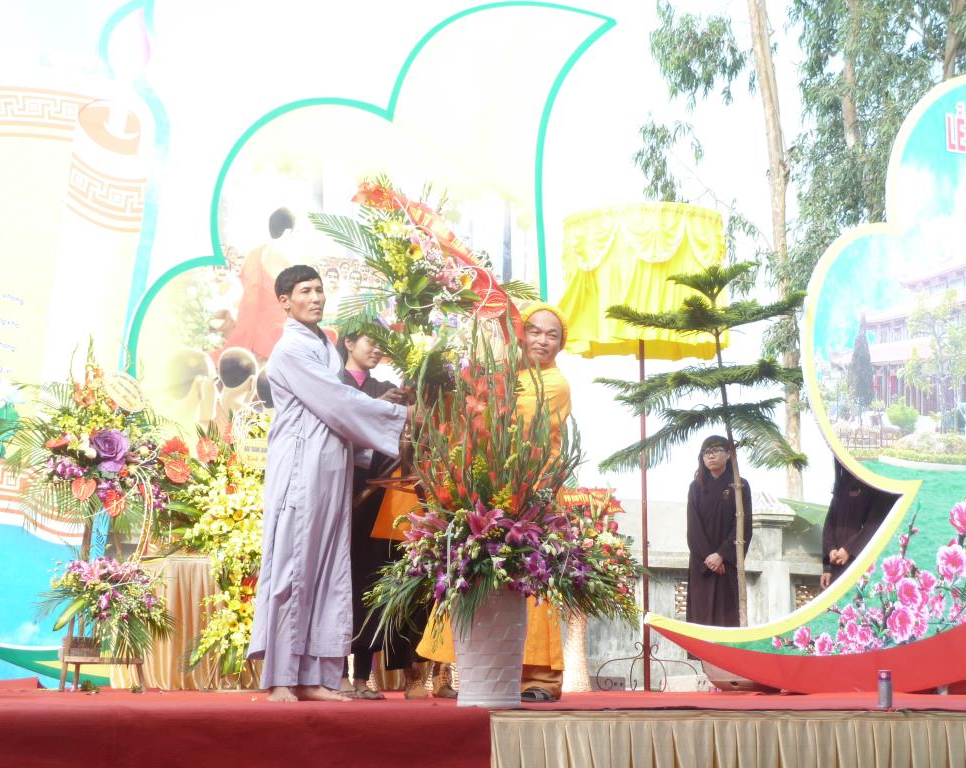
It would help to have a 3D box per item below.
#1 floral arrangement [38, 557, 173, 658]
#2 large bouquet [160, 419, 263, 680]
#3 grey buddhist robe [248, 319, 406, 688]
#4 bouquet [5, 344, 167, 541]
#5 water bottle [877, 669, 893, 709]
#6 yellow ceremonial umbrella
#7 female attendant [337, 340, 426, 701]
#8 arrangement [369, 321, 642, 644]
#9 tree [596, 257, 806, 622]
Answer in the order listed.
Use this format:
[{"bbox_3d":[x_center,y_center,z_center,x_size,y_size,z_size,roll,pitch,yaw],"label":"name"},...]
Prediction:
[{"bbox_3d":[-1.764,1.030,9.145,0.633,0.468,0.450,1,-8,-6],"label":"floral arrangement"},{"bbox_3d":[-1.192,0.761,9.383,0.694,1.233,0.500,0,-8,0],"label":"large bouquet"},{"bbox_3d":[-0.603,0.448,7.580,0.550,1.416,0.500,-4,-9,28],"label":"grey buddhist robe"},{"bbox_3d":[-1.857,0.270,9.248,0.771,0.919,0.500,1,-8,-6],"label":"bouquet"},{"bbox_3d":[1.383,1.027,6.673,0.050,0.130,0.050,0,-8,0],"label":"water bottle"},{"bbox_3d":[0.772,0.282,9.549,0.822,2.363,0.822,0,-8,0],"label":"yellow ceremonial umbrella"},{"bbox_3d":[-0.422,0.514,7.852,0.450,1.454,0.450,-5,-9,31],"label":"female attendant"},{"bbox_3d":[0.078,0.335,6.867,0.944,1.125,0.750,0,-8,0],"label":"arrangement"},{"bbox_3d":[1.044,0.393,9.332,0.986,1.965,0.950,0,-8,0],"label":"tree"}]

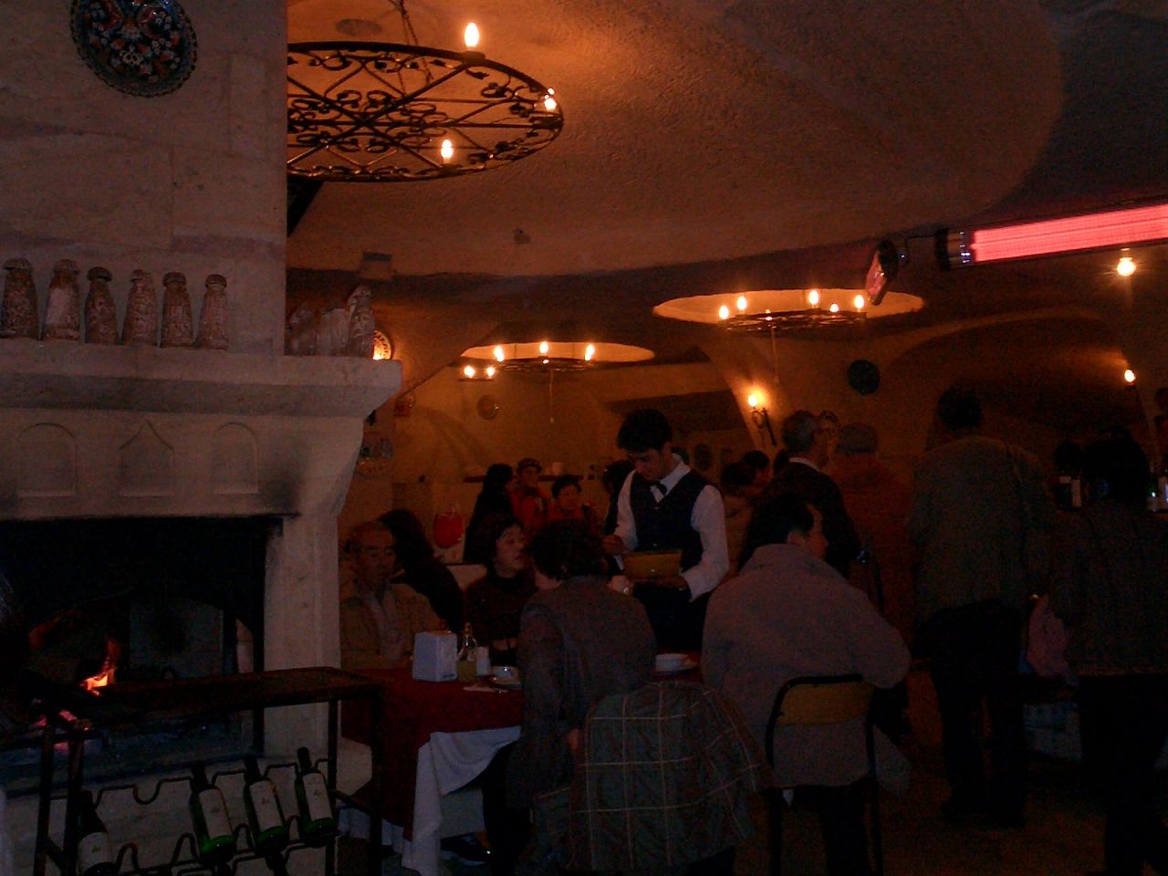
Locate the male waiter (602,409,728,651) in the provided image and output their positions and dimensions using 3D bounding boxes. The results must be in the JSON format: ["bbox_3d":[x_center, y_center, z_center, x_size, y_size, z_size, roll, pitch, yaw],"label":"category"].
[{"bbox_3d":[0.310,0.717,4.680,0.500,1.650,0.400,-1,-2,28],"label":"male waiter"}]

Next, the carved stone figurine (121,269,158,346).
[{"bbox_3d":[-1.104,-0.322,3.096,0.088,0.196,0.088,1,-3,-33],"label":"carved stone figurine"}]

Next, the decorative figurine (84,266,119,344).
[{"bbox_3d":[-1.170,-0.322,3.030,0.081,0.183,0.081,1,-2,-31],"label":"decorative figurine"}]

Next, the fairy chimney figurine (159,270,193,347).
[{"bbox_3d":[-1.015,-0.322,3.110,0.081,0.188,0.081,1,-2,-31],"label":"fairy chimney figurine"}]

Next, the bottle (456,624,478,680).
[{"bbox_3d":[-0.365,0.672,3.920,0.062,0.186,0.062,0,-2,0],"label":"bottle"}]

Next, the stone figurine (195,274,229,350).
[{"bbox_3d":[-0.949,-0.318,3.185,0.082,0.202,0.082,1,-3,-33],"label":"stone figurine"}]

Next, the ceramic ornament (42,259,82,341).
[{"bbox_3d":[-1.247,-0.329,2.980,0.090,0.190,0.090,1,-2,-31],"label":"ceramic ornament"}]

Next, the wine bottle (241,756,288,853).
[{"bbox_3d":[-0.756,0.834,2.910,0.076,0.076,0.300,-13,29,-18],"label":"wine bottle"}]

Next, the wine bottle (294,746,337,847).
[{"bbox_3d":[-0.649,0.832,2.970,0.076,0.076,0.300,-16,29,-16],"label":"wine bottle"}]

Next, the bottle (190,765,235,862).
[{"bbox_3d":[-0.857,0.838,2.850,0.076,0.076,0.300,-10,28,-19],"label":"bottle"}]

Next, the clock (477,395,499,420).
[{"bbox_3d":[-0.902,-0.282,11.700,0.230,0.240,0.030,1,-2,-30],"label":"clock"}]

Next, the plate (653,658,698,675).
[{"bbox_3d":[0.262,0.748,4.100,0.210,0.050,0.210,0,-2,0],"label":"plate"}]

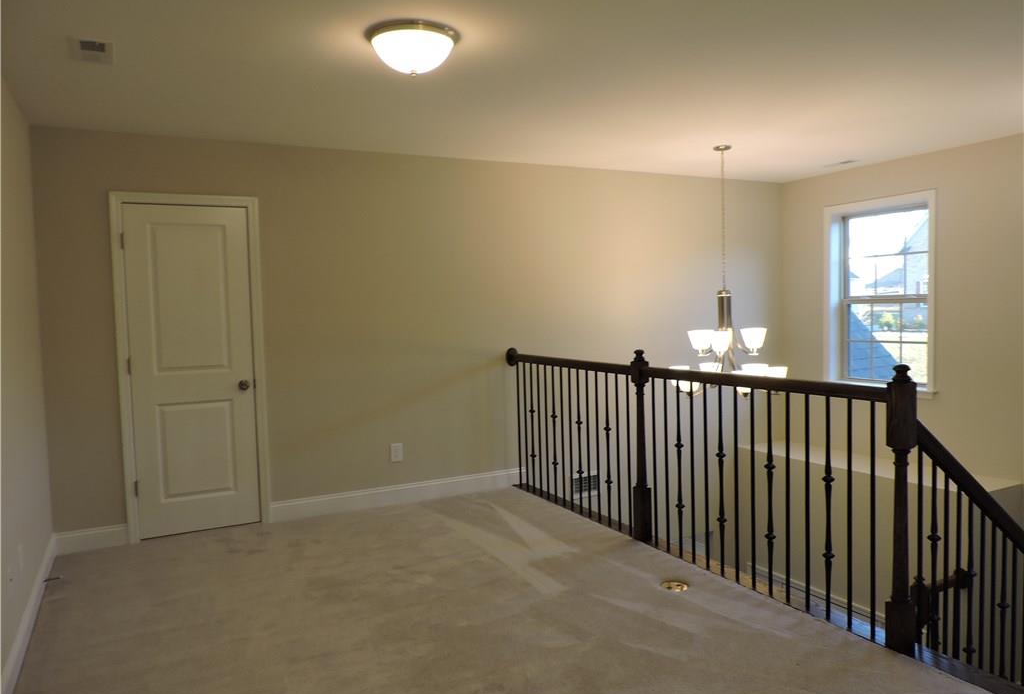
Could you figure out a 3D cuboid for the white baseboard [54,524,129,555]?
[{"bbox_3d":[-2.482,1.136,4.208,0.363,0.132,0.018,-3,4,-26],"label":"white baseboard"}]

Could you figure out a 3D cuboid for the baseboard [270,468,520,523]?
[{"bbox_3d":[-0.742,1.040,5.059,1.876,0.132,0.018,-3,4,-26],"label":"baseboard"}]

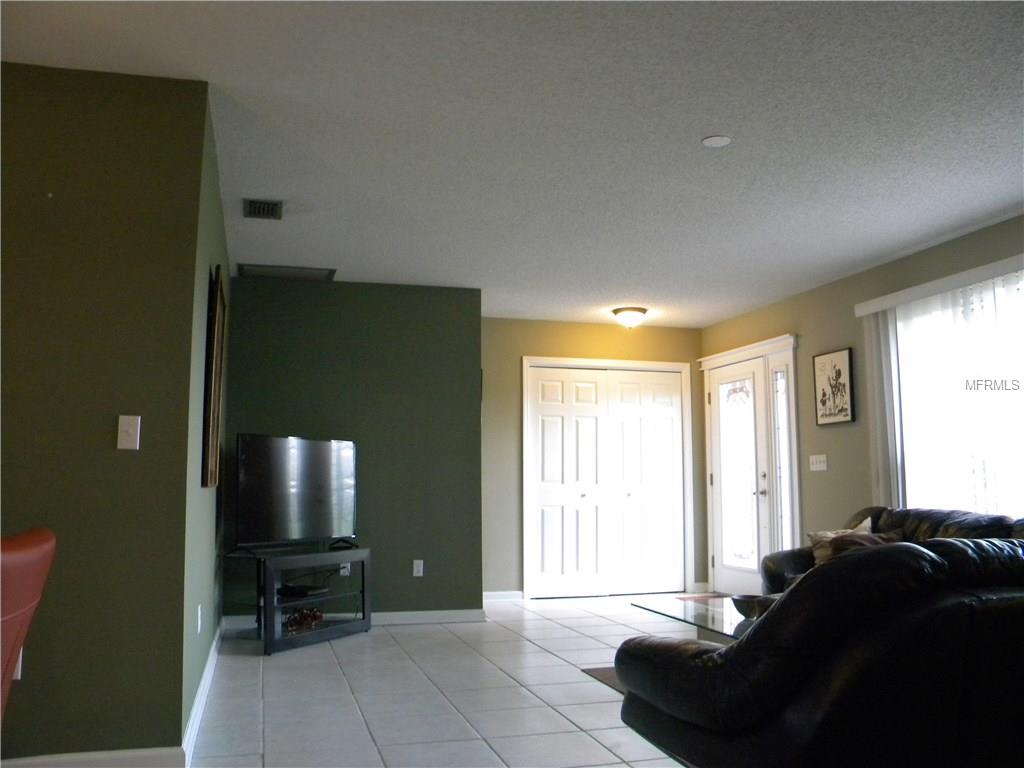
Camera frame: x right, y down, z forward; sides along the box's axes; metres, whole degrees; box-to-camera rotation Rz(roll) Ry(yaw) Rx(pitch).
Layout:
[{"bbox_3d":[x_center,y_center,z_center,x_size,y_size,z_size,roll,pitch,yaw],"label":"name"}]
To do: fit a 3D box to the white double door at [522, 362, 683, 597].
[{"bbox_3d":[0.873,0.877,7.489,1.510,2.020,0.050,2,-7,-17],"label":"white double door"}]

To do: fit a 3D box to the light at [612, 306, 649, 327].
[{"bbox_3d":[1.005,-0.551,7.103,0.300,0.150,0.300,0,-7,0],"label":"light"}]

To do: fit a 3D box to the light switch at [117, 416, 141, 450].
[{"bbox_3d":[-1.325,0.169,2.863,0.070,0.115,0.010,2,-7,-17],"label":"light switch"}]

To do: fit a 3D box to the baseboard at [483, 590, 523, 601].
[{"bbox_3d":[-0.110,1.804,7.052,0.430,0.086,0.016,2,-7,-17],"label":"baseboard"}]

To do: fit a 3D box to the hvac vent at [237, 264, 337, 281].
[{"bbox_3d":[-1.569,-0.778,5.771,0.655,0.020,0.340,2,-7,-17],"label":"hvac vent"}]

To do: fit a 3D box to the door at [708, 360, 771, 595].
[{"bbox_3d":[1.982,0.844,7.273,0.050,2.030,0.890,2,-7,-17],"label":"door"}]

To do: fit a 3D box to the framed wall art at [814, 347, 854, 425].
[{"bbox_3d":[2.349,0.029,6.076,0.030,0.520,0.405,2,-7,-17],"label":"framed wall art"}]

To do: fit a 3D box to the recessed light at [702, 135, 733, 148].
[{"bbox_3d":[0.896,-1.055,3.628,0.130,0.015,0.130,0,-7,0],"label":"recessed light"}]

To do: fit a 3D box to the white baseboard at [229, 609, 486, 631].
[{"bbox_3d":[-1.054,1.652,5.783,1.820,0.086,0.016,2,-7,-17],"label":"white baseboard"}]

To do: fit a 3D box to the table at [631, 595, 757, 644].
[{"bbox_3d":[1.222,1.291,4.034,0.950,0.340,1.050,2,-7,-17],"label":"table"}]

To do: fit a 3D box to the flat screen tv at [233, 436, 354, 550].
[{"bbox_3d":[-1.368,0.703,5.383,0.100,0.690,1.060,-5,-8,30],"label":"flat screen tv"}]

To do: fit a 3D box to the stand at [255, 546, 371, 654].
[{"bbox_3d":[-1.402,1.365,5.347,0.500,0.550,0.910,-5,-8,32],"label":"stand"}]

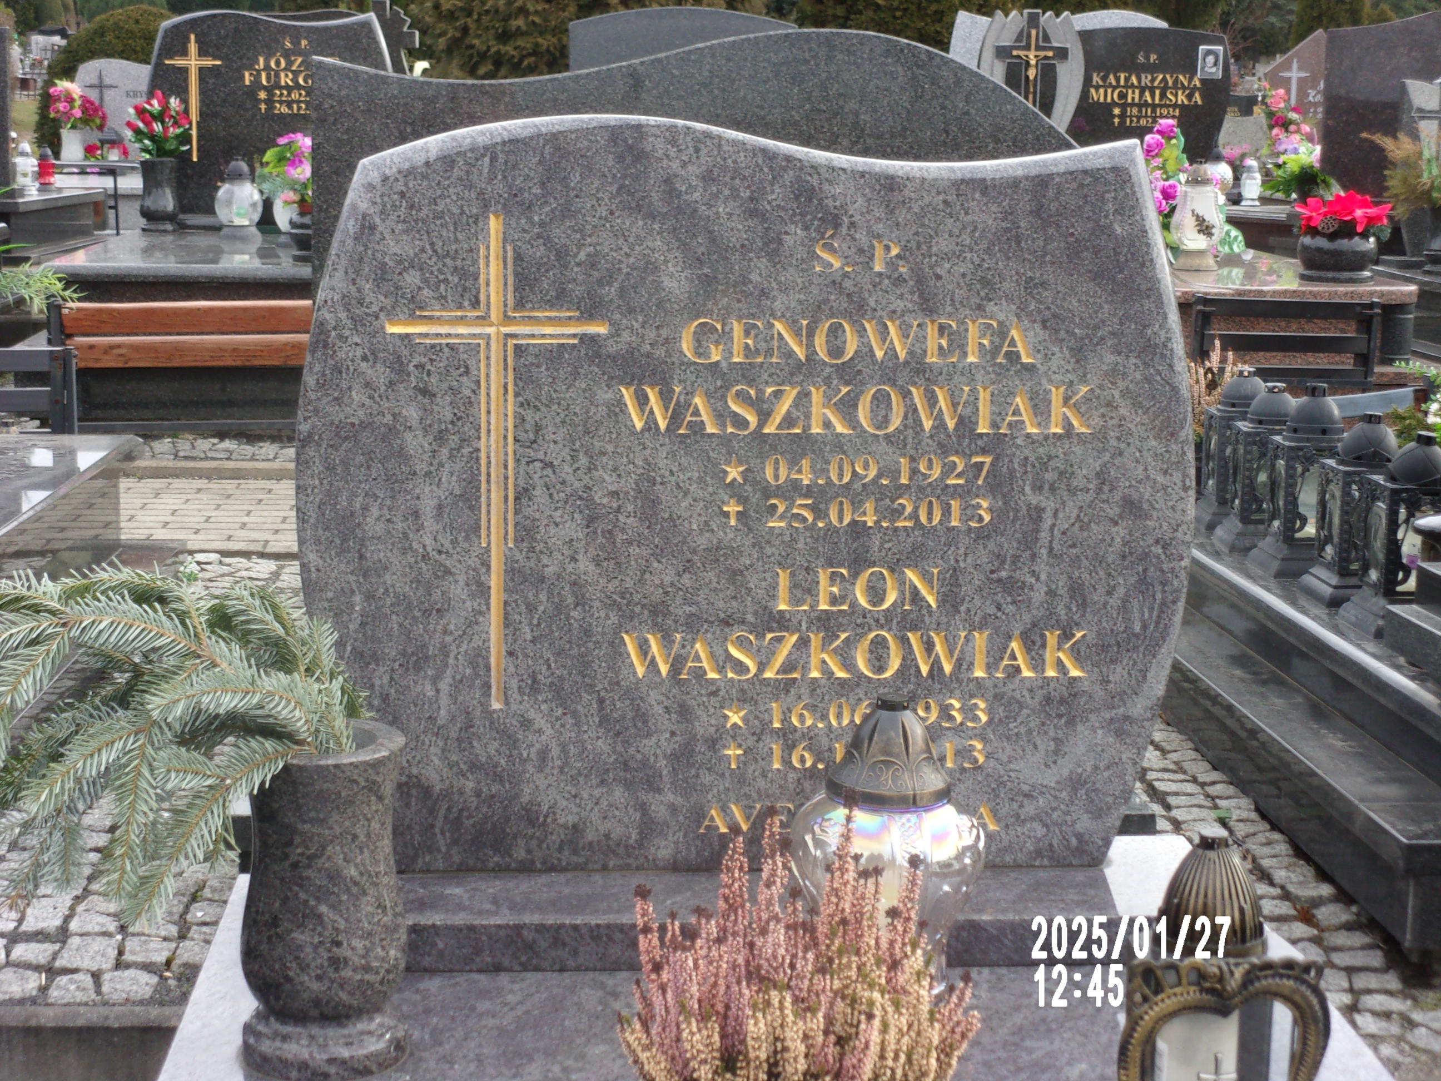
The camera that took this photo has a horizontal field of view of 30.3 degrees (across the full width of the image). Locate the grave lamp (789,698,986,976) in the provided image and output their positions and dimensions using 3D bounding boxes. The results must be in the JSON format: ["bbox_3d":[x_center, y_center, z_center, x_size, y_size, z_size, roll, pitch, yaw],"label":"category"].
[{"bbox_3d":[0.163,0.292,2.543,0.187,0.289,0.187,0,10,-3],"label":"grave lamp"}]

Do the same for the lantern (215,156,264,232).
[{"bbox_3d":[-1.859,-1.318,10.257,0.182,0.302,0.182,0,10,-3],"label":"lantern"}]

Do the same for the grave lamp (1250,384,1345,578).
[{"bbox_3d":[1.077,-0.113,4.846,0.172,0.340,0.172,0,10,-4],"label":"grave lamp"}]

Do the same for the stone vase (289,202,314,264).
[{"bbox_3d":[-1.388,-1.045,9.026,0.170,0.190,0.170,0,10,-3],"label":"stone vase"}]

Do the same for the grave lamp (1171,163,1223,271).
[{"bbox_3d":[1.723,-1.171,9.587,0.187,0.386,0.180,0,10,-3],"label":"grave lamp"}]

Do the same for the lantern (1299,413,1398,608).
[{"bbox_3d":[1.111,-0.059,4.581,0.172,0.323,0.172,0,10,-4],"label":"lantern"}]

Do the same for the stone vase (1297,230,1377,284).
[{"bbox_3d":[2.103,-0.965,9.058,0.272,0.166,0.260,0,10,-3],"label":"stone vase"}]

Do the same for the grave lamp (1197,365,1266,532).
[{"bbox_3d":[1.045,-0.188,5.352,0.172,0.314,0.172,0,10,-4],"label":"grave lamp"}]

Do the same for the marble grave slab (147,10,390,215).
[{"bbox_3d":[-1.821,-1.726,10.767,1.010,0.816,0.090,0,10,-3],"label":"marble grave slab"}]

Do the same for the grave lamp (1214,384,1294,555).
[{"bbox_3d":[1.048,-0.145,5.113,0.172,0.312,0.172,0,10,-4],"label":"grave lamp"}]

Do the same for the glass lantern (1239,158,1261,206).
[{"bbox_3d":[2.426,-1.638,12.182,0.095,0.212,0.095,0,10,-3],"label":"glass lantern"}]

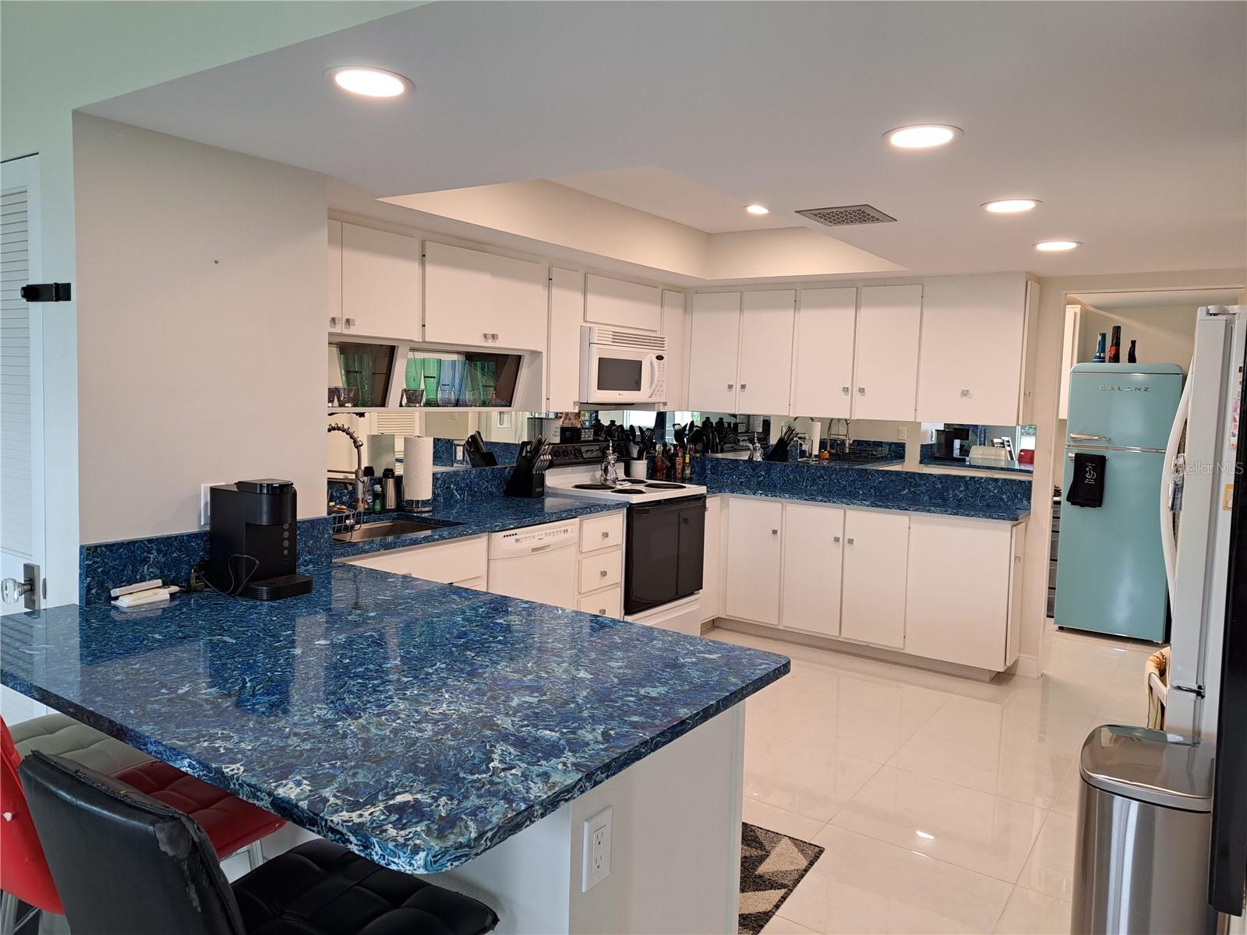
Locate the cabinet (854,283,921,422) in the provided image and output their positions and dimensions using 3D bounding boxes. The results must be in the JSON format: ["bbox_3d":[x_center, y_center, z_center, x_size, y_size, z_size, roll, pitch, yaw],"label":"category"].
[{"bbox_3d":[1.521,-0.631,4.829,0.356,0.723,0.341,5,6,35],"label":"cabinet"}]

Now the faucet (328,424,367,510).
[{"bbox_3d":[-1.175,0.024,3.538,0.277,0.406,0.085,3,5,14],"label":"faucet"}]

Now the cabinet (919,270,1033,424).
[{"bbox_3d":[1.927,-0.631,4.713,0.520,0.779,0.377,5,6,34],"label":"cabinet"}]

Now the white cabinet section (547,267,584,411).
[{"bbox_3d":[-0.425,-0.658,4.536,0.316,0.725,0.282,5,6,35],"label":"white cabinet section"}]

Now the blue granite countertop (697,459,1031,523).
[{"bbox_3d":[1.222,0.095,5.069,2.098,0.177,0.374,5,6,35],"label":"blue granite countertop"}]

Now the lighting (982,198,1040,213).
[{"bbox_3d":[1.253,-0.846,2.790,0.176,0.025,0.176,5,6,35],"label":"lighting"}]

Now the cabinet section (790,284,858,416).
[{"bbox_3d":[1.235,-0.659,5.075,0.372,0.733,0.330,5,6,35],"label":"cabinet section"}]

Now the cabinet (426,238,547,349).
[{"bbox_3d":[-0.758,-0.780,4.087,0.353,0.422,0.810,5,6,34],"label":"cabinet"}]

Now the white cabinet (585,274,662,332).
[{"bbox_3d":[-0.119,-0.919,4.945,0.316,0.261,0.756,5,6,35],"label":"white cabinet"}]

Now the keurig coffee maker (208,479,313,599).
[{"bbox_3d":[-1.000,0.188,2.382,0.278,0.302,0.141,5,6,34],"label":"keurig coffee maker"}]

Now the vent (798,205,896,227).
[{"bbox_3d":[0.783,-0.874,3.019,0.247,0.025,0.307,5,6,35],"label":"vent"}]

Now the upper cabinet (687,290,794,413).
[{"bbox_3d":[0.817,-0.718,5.470,0.699,0.750,0.377,5,6,34],"label":"upper cabinet"}]

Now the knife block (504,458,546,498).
[{"bbox_3d":[-0.520,0.047,4.586,0.198,0.215,0.087,5,6,34],"label":"knife block"}]

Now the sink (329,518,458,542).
[{"bbox_3d":[-1.009,0.338,3.501,0.411,0.196,0.595,5,6,34],"label":"sink"}]

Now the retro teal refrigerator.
[{"bbox_3d":[3.210,0.195,5.565,0.595,1.683,0.658,5,6,34],"label":"retro teal refrigerator"}]

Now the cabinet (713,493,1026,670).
[{"bbox_3d":[1.403,0.594,5.028,1.656,0.780,0.537,5,6,34],"label":"cabinet"}]

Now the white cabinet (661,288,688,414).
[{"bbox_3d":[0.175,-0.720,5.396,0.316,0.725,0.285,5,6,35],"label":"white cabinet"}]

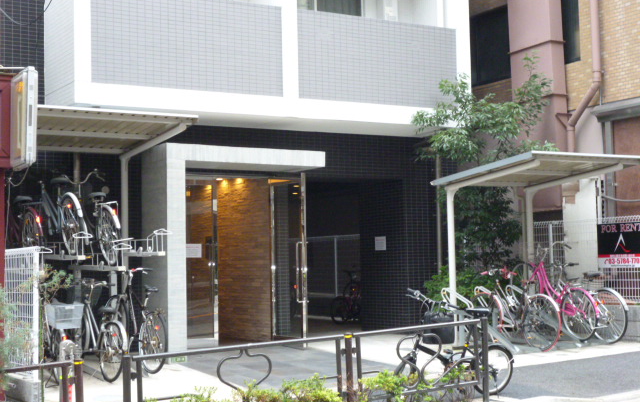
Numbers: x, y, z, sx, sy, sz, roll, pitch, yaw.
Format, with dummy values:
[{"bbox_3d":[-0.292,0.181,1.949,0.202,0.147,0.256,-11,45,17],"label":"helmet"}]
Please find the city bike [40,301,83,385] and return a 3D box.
[{"bbox_3d":[-2.889,1.420,11.274,0.550,1.030,1.800,1,1,-31],"label":"city bike"}]

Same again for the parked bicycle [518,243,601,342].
[{"bbox_3d":[3.001,1.126,13.364,0.560,1.050,1.745,1,11,-31],"label":"parked bicycle"}]

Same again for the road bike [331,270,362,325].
[{"bbox_3d":[0.564,1.673,18.253,0.520,1.030,1.540,1,-5,-30],"label":"road bike"}]

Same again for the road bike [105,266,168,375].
[{"bbox_3d":[-2.106,1.346,11.875,0.550,1.060,1.760,1,3,-33],"label":"road bike"}]

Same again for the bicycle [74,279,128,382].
[{"bbox_3d":[-2.513,1.405,11.571,0.560,1.030,1.800,1,2,-31],"label":"bicycle"}]

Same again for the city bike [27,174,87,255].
[{"bbox_3d":[-2.972,0.115,11.666,0.550,1.010,1.770,-6,-1,-31],"label":"city bike"}]

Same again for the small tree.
[{"bbox_3d":[2.358,-0.146,14.754,2.000,4.064,1.900,-1,-4,0],"label":"small tree"}]

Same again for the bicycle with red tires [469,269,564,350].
[{"bbox_3d":[2.343,1.283,12.578,0.560,1.000,1.780,1,-4,-30],"label":"bicycle with red tires"}]

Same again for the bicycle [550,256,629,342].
[{"bbox_3d":[3.228,1.216,12.972,0.560,1.020,1.770,1,-1,-30],"label":"bicycle"}]

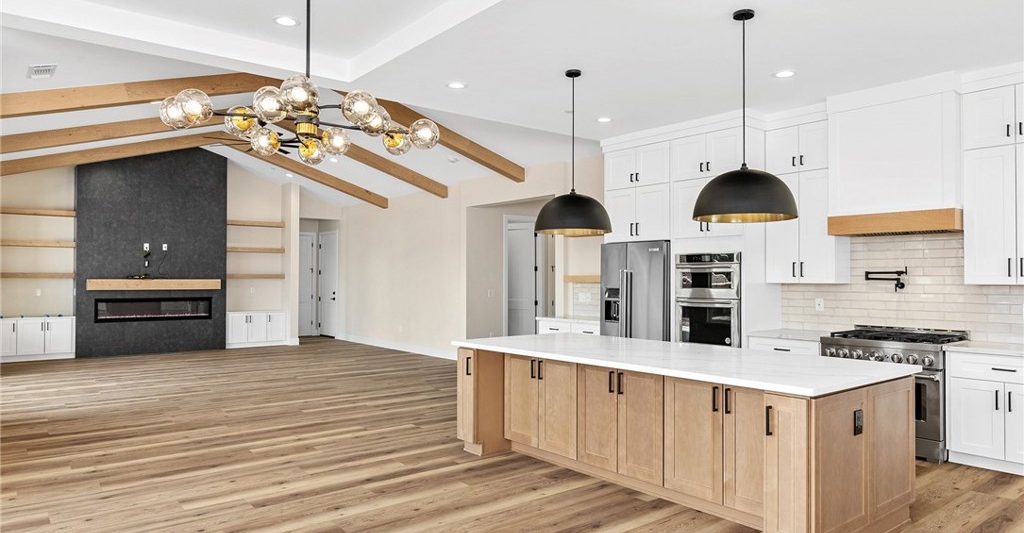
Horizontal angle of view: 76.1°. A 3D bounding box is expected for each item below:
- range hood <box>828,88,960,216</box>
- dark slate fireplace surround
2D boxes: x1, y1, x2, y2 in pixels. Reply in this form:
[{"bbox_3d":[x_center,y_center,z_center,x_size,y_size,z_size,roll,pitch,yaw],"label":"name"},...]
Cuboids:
[{"bbox_3d":[3.340,-0.907,5.647,0.459,0.931,1.007,1,-1,-39],"label":"range hood"},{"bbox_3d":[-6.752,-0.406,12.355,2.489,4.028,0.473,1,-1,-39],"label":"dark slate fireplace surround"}]

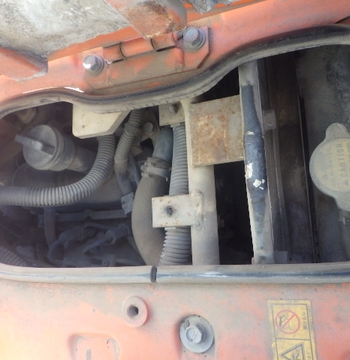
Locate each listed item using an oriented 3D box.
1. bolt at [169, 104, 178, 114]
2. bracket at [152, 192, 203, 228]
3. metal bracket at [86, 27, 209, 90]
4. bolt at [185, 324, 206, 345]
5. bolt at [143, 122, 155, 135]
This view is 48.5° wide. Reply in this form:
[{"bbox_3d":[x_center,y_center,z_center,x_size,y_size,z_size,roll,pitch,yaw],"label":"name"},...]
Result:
[{"bbox_3d":[-0.002,-0.098,0.540,0.012,0.011,0.012,0,75,27],"label":"bolt"},{"bbox_3d":[0.003,0.040,0.487,0.066,0.008,0.042,-8,71,25],"label":"bracket"},{"bbox_3d":[-0.043,-0.158,0.501,0.172,0.020,0.058,-5,73,26],"label":"metal bracket"},{"bbox_3d":[0.020,0.149,0.374,0.018,0.011,0.018,0,75,27],"label":"bolt"},{"bbox_3d":[-0.041,-0.082,0.620,0.016,0.010,0.016,0,75,27],"label":"bolt"}]

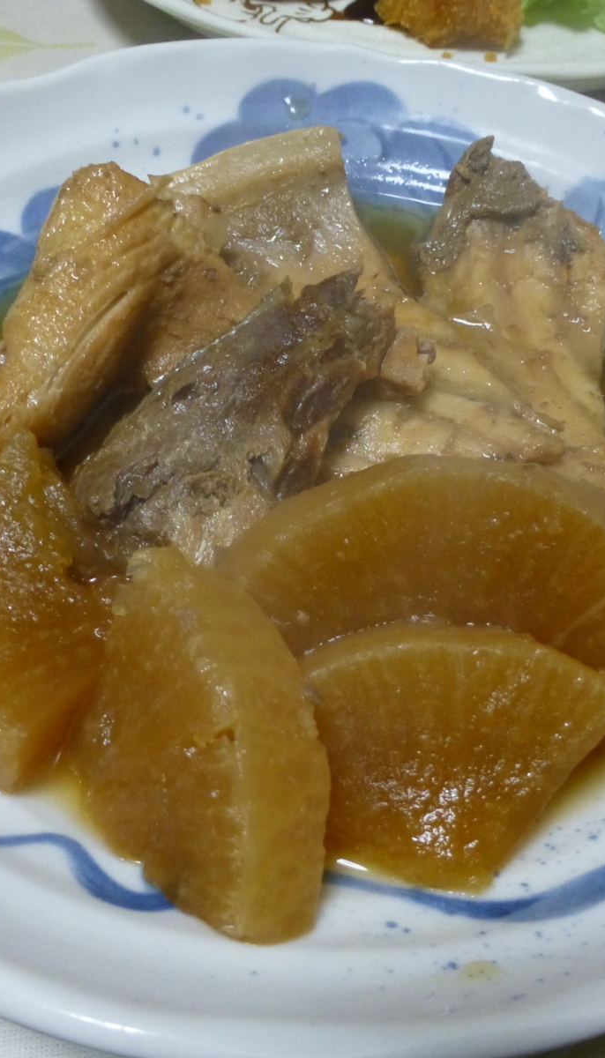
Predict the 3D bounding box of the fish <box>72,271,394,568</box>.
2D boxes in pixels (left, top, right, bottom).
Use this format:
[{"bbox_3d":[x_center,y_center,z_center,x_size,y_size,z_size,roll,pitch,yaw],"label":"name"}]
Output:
[{"bbox_3d":[-0.009,-0.018,0.191,0.038,0.031,0.068,33,57,20],"label":"fish"}]

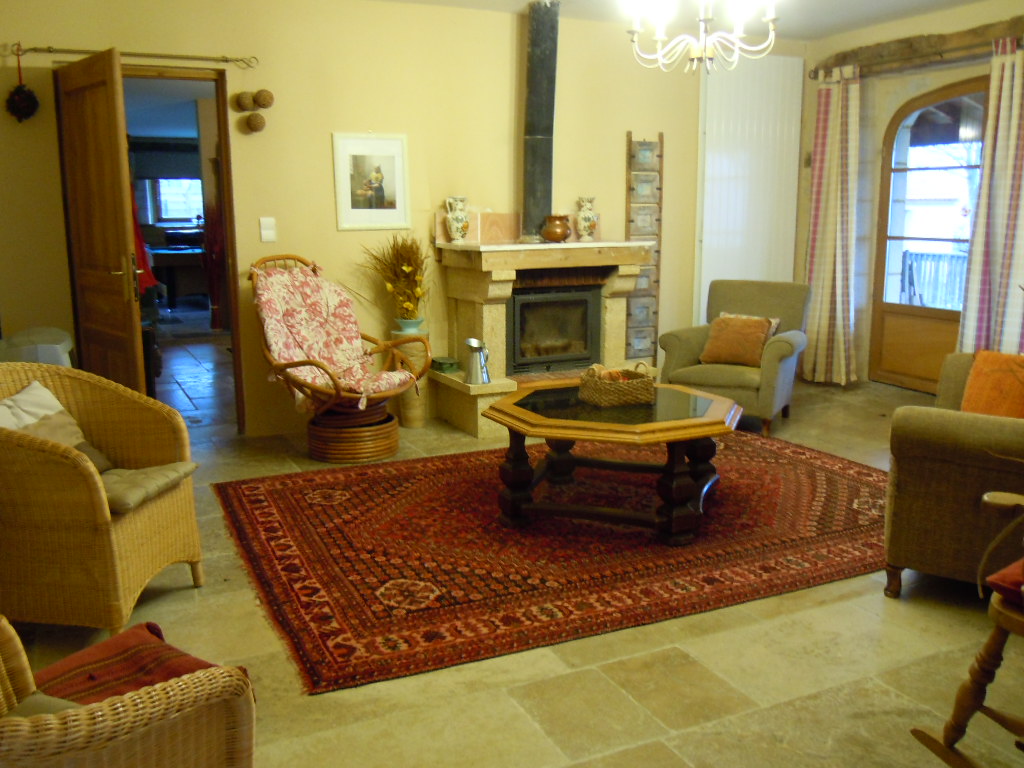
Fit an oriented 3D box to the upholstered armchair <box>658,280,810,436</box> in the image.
[{"bbox_3d":[1.470,-0.200,5.688,0.805,0.880,0.770,6,11,34],"label":"upholstered armchair"}]

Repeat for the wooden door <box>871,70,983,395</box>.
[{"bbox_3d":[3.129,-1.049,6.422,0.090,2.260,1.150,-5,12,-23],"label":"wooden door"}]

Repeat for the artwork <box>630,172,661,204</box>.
[{"bbox_3d":[0.951,-1.394,6.321,0.250,0.219,0.025,-6,12,-26],"label":"artwork"}]

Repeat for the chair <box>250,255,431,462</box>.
[{"bbox_3d":[-0.925,-0.163,4.925,0.860,1.095,0.800,5,13,28],"label":"chair"}]

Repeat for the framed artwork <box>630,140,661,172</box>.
[{"bbox_3d":[0.954,-1.620,6.340,0.236,0.215,0.030,-5,10,-24],"label":"framed artwork"}]

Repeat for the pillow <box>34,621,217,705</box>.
[{"bbox_3d":[-0.704,0.593,1.680,0.380,0.110,0.280,7,13,33],"label":"pillow"}]

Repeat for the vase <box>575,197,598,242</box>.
[{"bbox_3d":[0.482,-1.077,5.832,0.149,0.282,0.144,0,9,0],"label":"vase"}]

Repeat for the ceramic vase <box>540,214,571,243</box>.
[{"bbox_3d":[0.281,-0.984,5.649,0.205,0.172,0.205,0,9,0],"label":"ceramic vase"}]

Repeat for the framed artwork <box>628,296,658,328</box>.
[{"bbox_3d":[0.956,-0.523,6.491,0.263,0.228,0.025,-6,12,-26],"label":"framed artwork"}]

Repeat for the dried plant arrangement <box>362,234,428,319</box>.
[{"bbox_3d":[-0.712,-0.614,5.446,0.414,0.598,0.391,-5,10,-24],"label":"dried plant arrangement"}]

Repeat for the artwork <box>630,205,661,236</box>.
[{"bbox_3d":[0.952,-1.174,6.364,0.256,0.222,0.025,-6,12,-26],"label":"artwork"}]

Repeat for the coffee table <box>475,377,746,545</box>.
[{"bbox_3d":[0.443,0.314,3.850,1.046,0.460,1.046,-5,10,-24],"label":"coffee table"}]

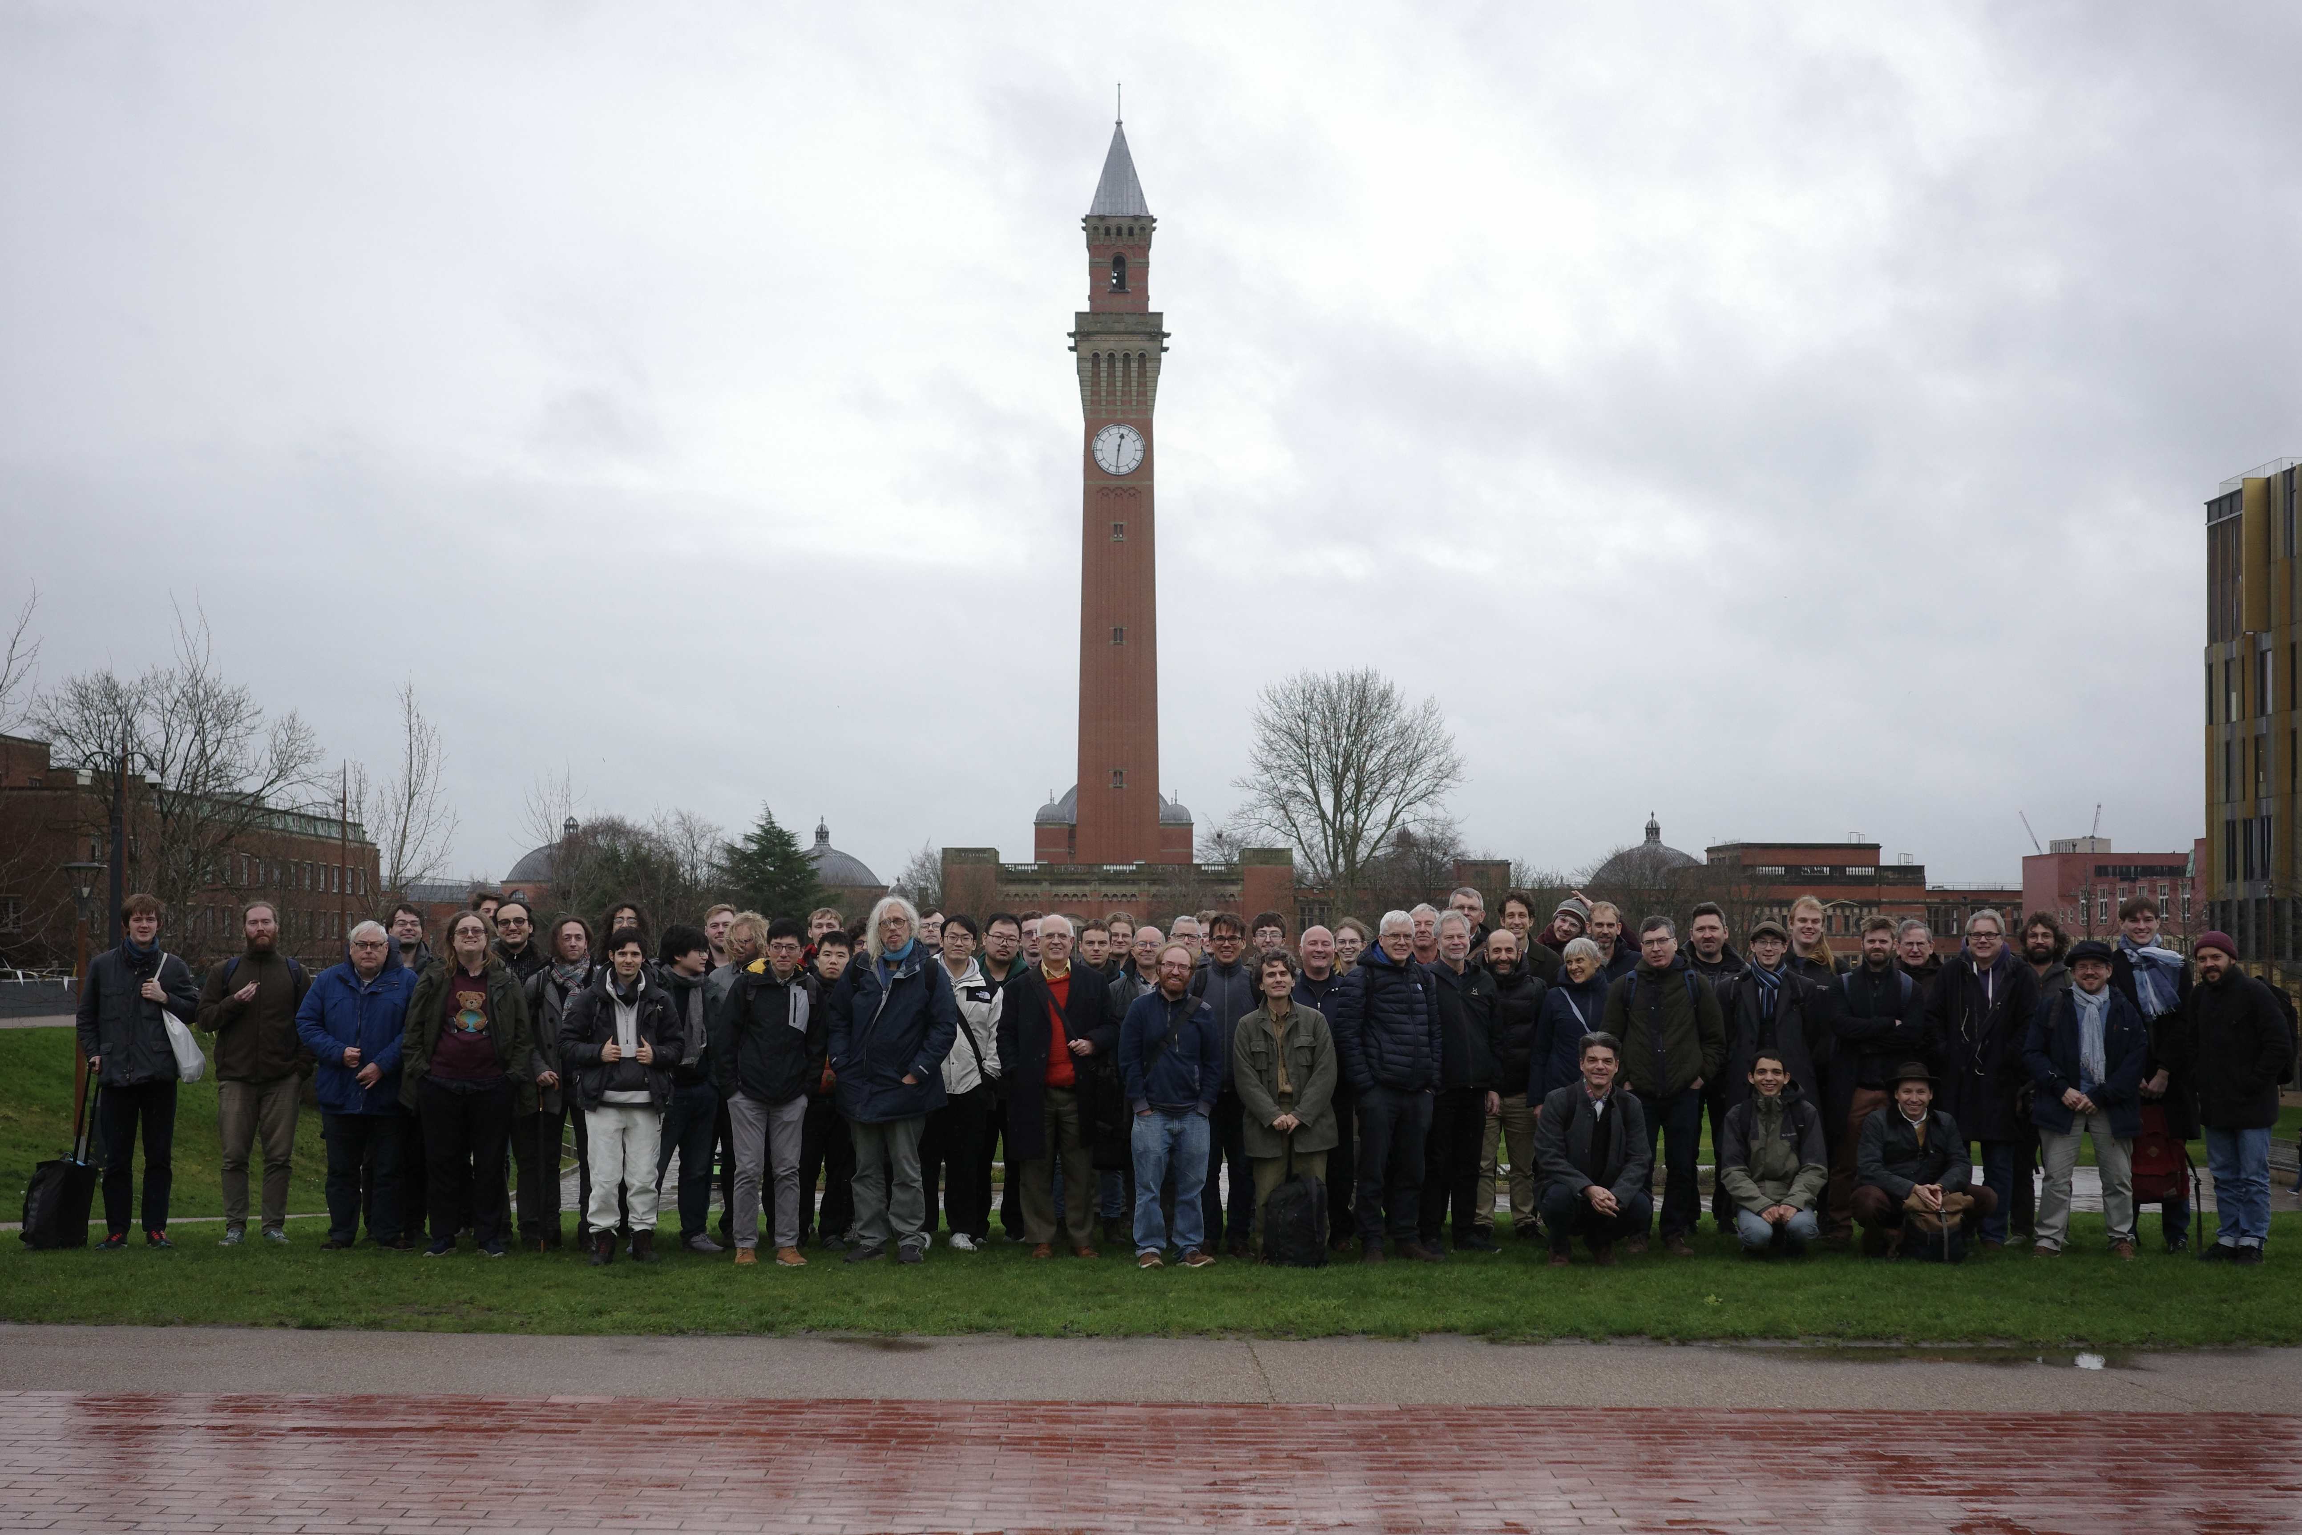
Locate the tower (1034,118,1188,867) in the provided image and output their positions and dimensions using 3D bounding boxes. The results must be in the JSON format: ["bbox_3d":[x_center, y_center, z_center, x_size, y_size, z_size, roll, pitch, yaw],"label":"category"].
[{"bbox_3d":[-3.286,-21.599,267.000,10.600,99.000,10.600,0,-3,-1],"label":"tower"}]

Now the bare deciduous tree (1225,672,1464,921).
[{"bbox_3d":[11.655,4.748,150.000,13.200,21.000,13.000,0,-3,-1],"label":"bare deciduous tree"}]

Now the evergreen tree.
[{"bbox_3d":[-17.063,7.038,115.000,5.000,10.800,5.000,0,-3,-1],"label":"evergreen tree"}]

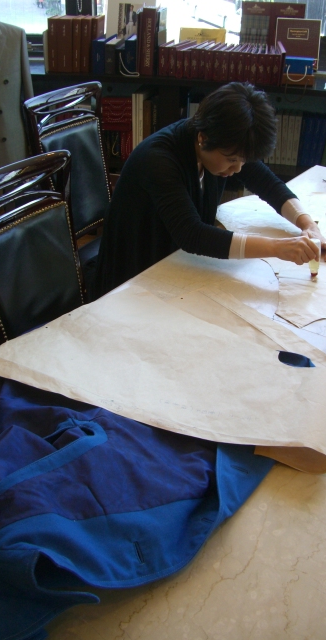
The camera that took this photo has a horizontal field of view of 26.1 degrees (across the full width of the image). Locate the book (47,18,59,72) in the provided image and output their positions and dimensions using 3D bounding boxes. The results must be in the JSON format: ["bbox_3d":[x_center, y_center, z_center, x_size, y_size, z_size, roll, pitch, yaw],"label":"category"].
[{"bbox_3d":[-0.518,-1.377,3.499,0.043,0.243,0.192,5,29,6],"label":"book"}]

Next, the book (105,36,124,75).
[{"bbox_3d":[-0.238,-1.317,3.507,0.048,0.136,0.222,5,29,6],"label":"book"}]

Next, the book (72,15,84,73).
[{"bbox_3d":[-0.399,-1.370,3.486,0.044,0.243,0.192,5,29,6],"label":"book"}]

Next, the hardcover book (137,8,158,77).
[{"bbox_3d":[-0.060,-1.373,3.445,0.080,0.296,0.212,5,29,6],"label":"hardcover book"}]

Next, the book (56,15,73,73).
[{"bbox_3d":[-0.458,-1.373,3.493,0.078,0.244,0.192,5,29,6],"label":"book"}]

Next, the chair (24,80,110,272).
[{"bbox_3d":[-0.130,-0.288,2.617,0.616,1.030,0.485,17,32,26],"label":"chair"}]

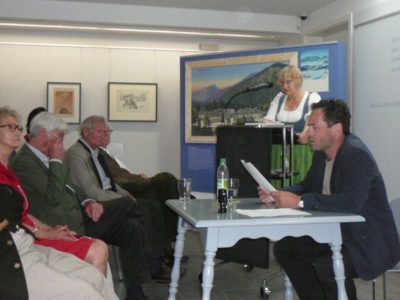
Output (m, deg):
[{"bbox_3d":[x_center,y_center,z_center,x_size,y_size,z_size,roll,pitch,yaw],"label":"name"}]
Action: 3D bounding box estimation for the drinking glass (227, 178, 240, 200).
[{"bbox_3d":[0.186,0.222,3.198,0.077,0.116,0.077,0,2,12],"label":"drinking glass"}]

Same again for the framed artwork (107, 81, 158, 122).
[{"bbox_3d":[-0.823,-0.587,7.000,0.615,0.487,0.030,-1,2,-16],"label":"framed artwork"}]

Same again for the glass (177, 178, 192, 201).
[{"bbox_3d":[-0.085,0.224,3.178,0.077,0.117,0.077,0,2,12],"label":"glass"}]

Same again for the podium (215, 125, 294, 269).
[{"bbox_3d":[0.425,0.392,4.474,0.540,1.150,0.430,2,2,42],"label":"podium"}]

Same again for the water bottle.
[{"bbox_3d":[0.112,0.174,2.776,0.060,0.262,0.060,0,2,12],"label":"water bottle"}]

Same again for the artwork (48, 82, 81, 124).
[{"bbox_3d":[-1.619,-0.558,6.770,0.390,0.495,0.030,-1,2,-16],"label":"artwork"}]

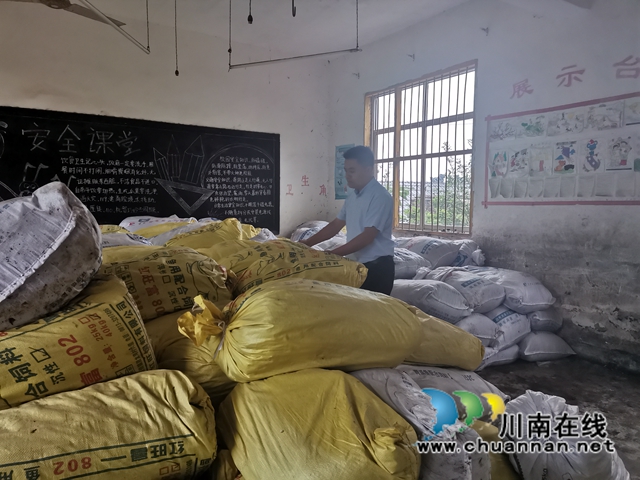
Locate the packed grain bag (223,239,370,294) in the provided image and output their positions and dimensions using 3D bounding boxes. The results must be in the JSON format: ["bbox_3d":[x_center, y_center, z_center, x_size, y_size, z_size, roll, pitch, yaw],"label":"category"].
[{"bbox_3d":[-0.135,0.145,2.450,0.760,0.280,0.430,-1,4,-17],"label":"packed grain bag"}]

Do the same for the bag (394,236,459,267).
[{"bbox_3d":[1.076,0.139,4.950,0.450,0.250,0.720,-4,6,-45],"label":"bag"}]

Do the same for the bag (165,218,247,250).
[{"bbox_3d":[-0.761,-0.017,3.250,0.660,0.260,0.420,-2,5,-32],"label":"bag"}]

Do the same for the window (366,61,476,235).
[{"bbox_3d":[1.136,-0.991,5.711,0.120,1.777,1.814,-2,5,-32],"label":"window"}]

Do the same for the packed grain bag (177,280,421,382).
[{"bbox_3d":[-0.069,0.311,1.690,0.820,0.310,0.390,0,4,-14],"label":"packed grain bag"}]

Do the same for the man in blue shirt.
[{"bbox_3d":[0.166,0.230,2.967,0.540,1.670,0.480,-1,5,-25],"label":"man in blue shirt"}]

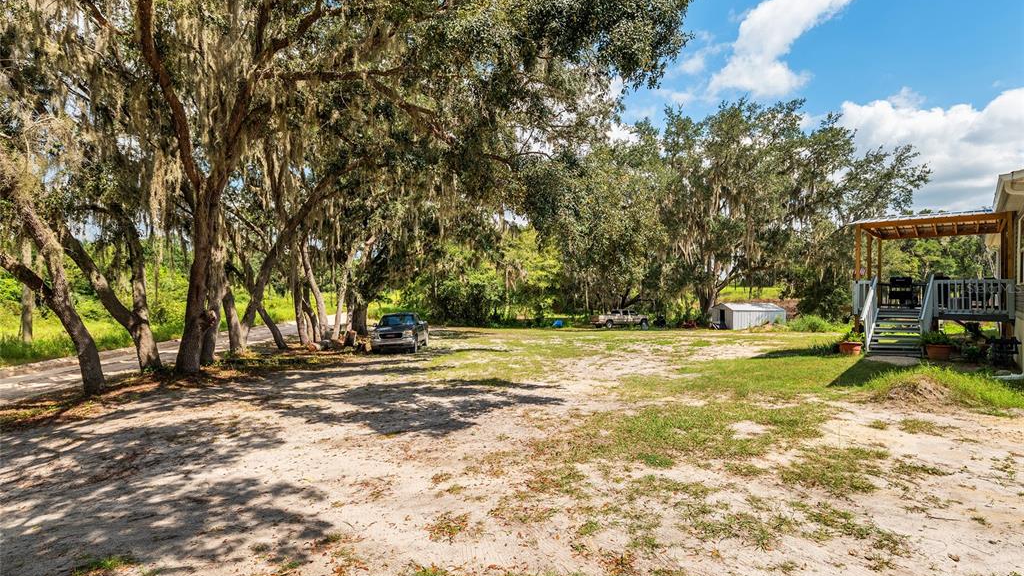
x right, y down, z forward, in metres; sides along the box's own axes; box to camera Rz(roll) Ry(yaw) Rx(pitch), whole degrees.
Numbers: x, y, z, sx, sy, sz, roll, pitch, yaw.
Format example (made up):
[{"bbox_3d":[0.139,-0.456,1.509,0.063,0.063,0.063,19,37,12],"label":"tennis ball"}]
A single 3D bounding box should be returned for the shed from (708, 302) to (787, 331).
[{"bbox_3d":[21.400,2.480,41.600,4.550,2.240,4.500,0,0,0],"label":"shed"}]

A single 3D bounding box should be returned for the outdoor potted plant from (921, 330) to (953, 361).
[{"bbox_3d":[11.299,1.529,12.100,0.600,0.800,0.600,0,0,43],"label":"outdoor potted plant"}]

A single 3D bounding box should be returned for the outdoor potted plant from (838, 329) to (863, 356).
[{"bbox_3d":[9.628,1.546,12.900,0.570,0.700,0.570,0,0,43],"label":"outdoor potted plant"}]

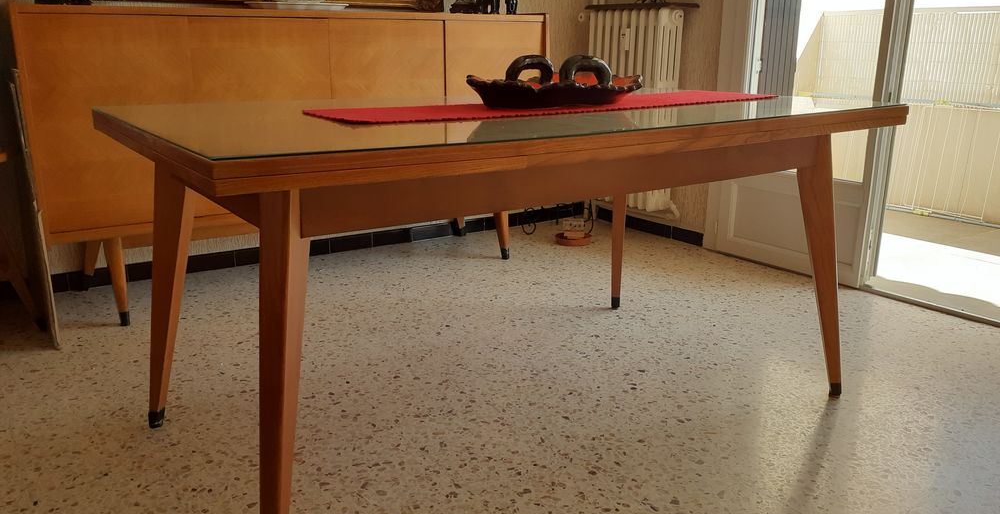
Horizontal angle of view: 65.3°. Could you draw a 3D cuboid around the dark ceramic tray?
[{"bbox_3d":[0.135,-0.425,1.866,0.460,0.115,0.270,-10,18,-33],"label":"dark ceramic tray"}]

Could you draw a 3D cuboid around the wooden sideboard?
[{"bbox_3d":[-0.730,-0.422,3.051,1.904,1.016,0.490,-10,18,-31],"label":"wooden sideboard"}]

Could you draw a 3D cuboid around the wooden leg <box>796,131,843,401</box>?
[{"bbox_3d":[0.827,0.014,2.008,0.085,0.721,0.055,-8,14,9],"label":"wooden leg"}]

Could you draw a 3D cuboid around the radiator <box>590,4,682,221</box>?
[{"bbox_3d":[0.619,-0.698,3.675,0.143,0.886,0.470,-10,18,-31],"label":"radiator"}]

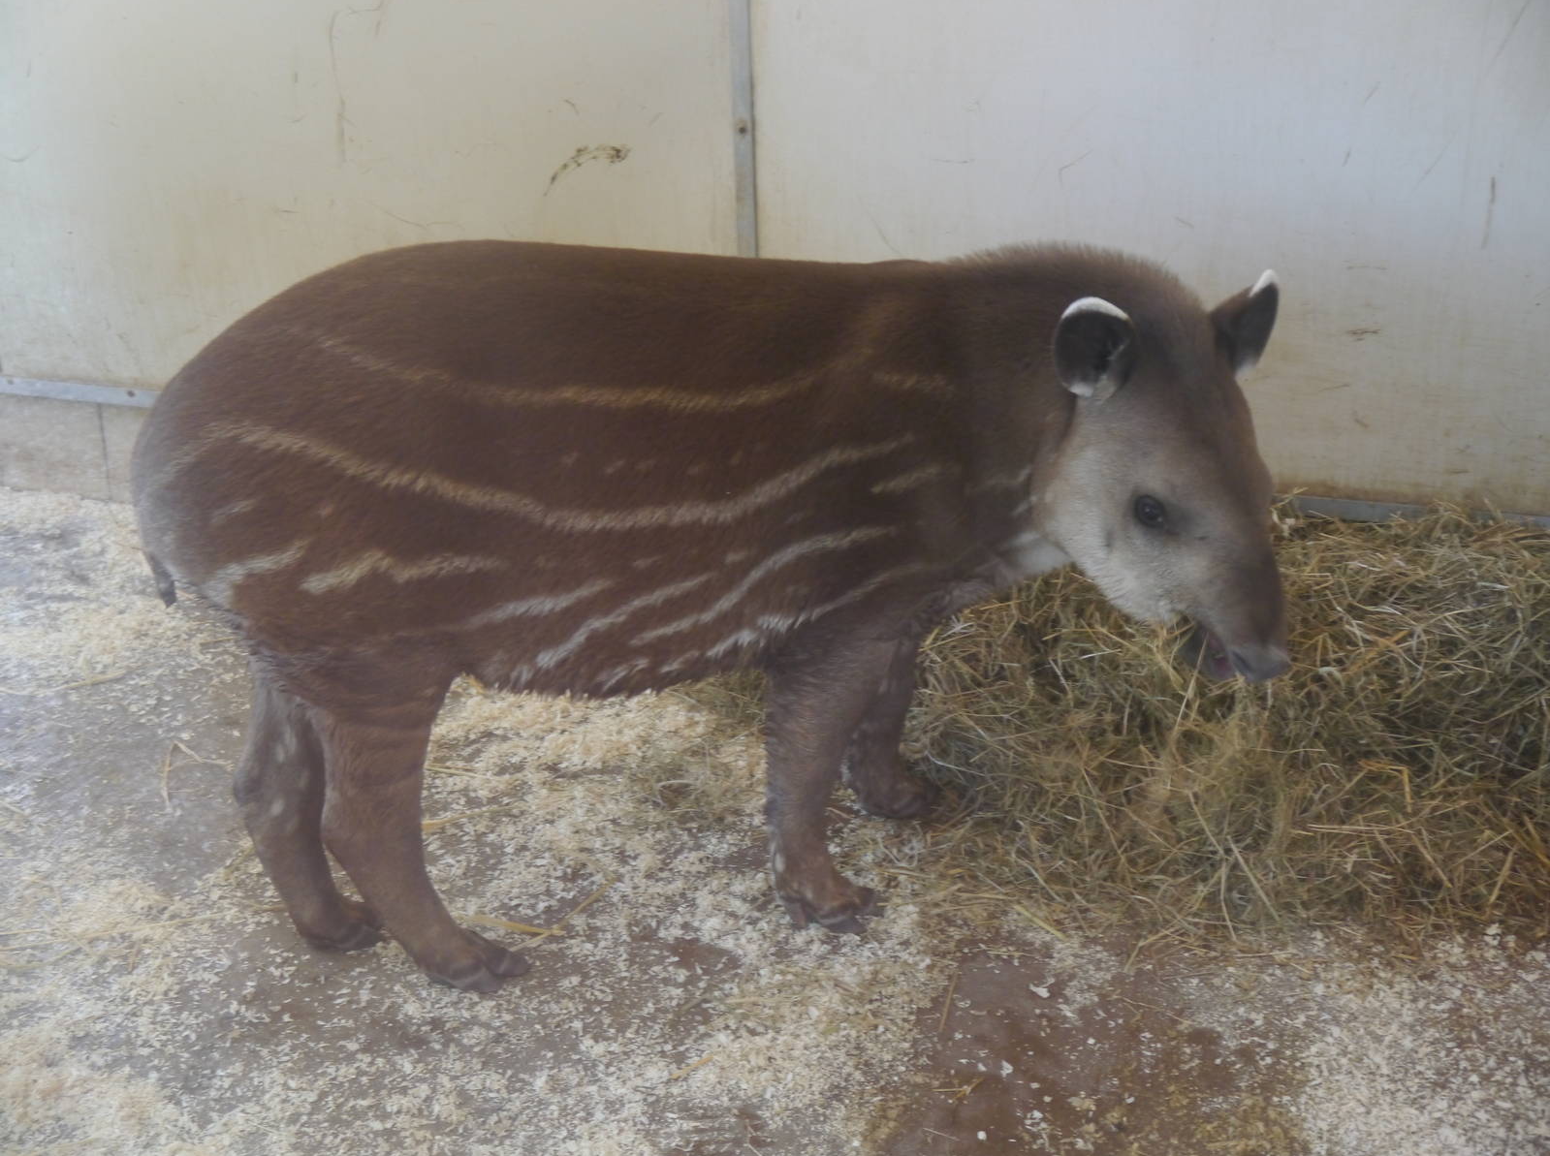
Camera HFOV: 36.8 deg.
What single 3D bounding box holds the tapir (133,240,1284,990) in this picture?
[{"bbox_3d":[-0.039,0.009,2.121,1.045,0.635,0.355,-8,21,-16],"label":"tapir"}]

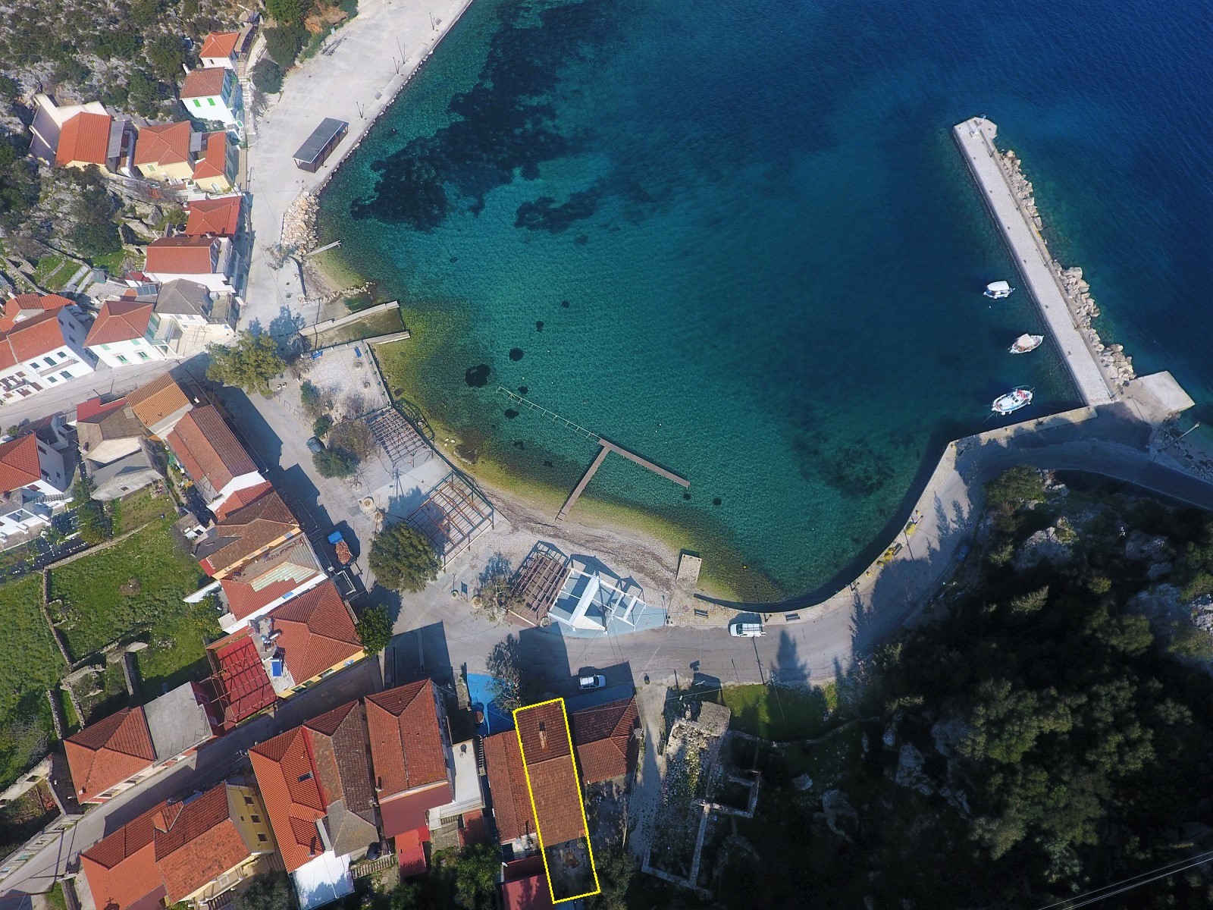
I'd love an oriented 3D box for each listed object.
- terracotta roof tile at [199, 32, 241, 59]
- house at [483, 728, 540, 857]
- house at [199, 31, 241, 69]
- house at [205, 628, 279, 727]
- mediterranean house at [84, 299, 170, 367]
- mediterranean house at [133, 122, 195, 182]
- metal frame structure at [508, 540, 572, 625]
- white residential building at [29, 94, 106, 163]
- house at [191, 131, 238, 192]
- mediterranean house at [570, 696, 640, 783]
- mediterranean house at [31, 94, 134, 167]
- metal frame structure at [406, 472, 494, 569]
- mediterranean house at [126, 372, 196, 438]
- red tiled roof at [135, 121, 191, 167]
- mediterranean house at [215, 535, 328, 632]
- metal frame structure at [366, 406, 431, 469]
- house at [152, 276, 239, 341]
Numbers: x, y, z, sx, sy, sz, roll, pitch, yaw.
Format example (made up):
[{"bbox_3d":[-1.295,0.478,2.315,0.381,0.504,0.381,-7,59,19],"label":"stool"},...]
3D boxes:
[{"bbox_3d":[-83.890,-89.260,151.250,6.410,2.000,8.690,0,61,1],"label":"terracotta roof tile"},{"bbox_3d":[-11.480,41.770,87.820,4.810,6.300,12.940,-13,62,-6],"label":"house"},{"bbox_3d":[-86.066,-90.793,156.932,6.590,4.800,9.040,1,62,0],"label":"house"},{"bbox_3d":[-48.570,30.150,95.180,5.940,5.600,11.820,-30,65,-14],"label":"house"},{"bbox_3d":[-83.370,-21.940,122.340,9.180,8.300,8.650,-3,61,0],"label":"mediterranean house"},{"bbox_3d":[-90.727,-63.067,144.936,9.780,6.200,11.680,-9,62,-5],"label":"mediterranean house"},{"bbox_3d":[-9.750,19.820,101.610,5.020,3.100,9.290,24,64,14],"label":"metal frame structure"},{"bbox_3d":[-101.390,-60.510,134.340,15.290,6.300,17.000,-8,62,-4],"label":"white residential building"},{"bbox_3d":[-80.693,-60.138,145.017,5.700,6.900,13.290,-10,63,-5],"label":"house"},{"bbox_3d":[0.560,36.900,90.050,8.220,5.900,8.600,-11,62,-6],"label":"mediterranean house"},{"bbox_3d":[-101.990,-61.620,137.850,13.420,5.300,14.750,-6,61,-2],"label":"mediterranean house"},{"bbox_3d":[-24.230,10.770,107.000,10.390,2.900,9.740,41,69,20],"label":"metal frame structure"},{"bbox_3d":[-72.040,-7.750,114.550,7.180,8.300,7.940,-38,67,-18],"label":"mediterranean house"},{"bbox_3d":[-90.729,-64.075,143.037,10.180,1.900,12.080,-9,62,-5],"label":"red tiled roof"},{"bbox_3d":[-48.227,18.937,103.420,12.950,7.600,8.140,-29,66,-14],"label":"mediterranean house"},{"bbox_3d":[-33.490,-2.560,113.260,6.590,2.500,10.250,-28,65,-14],"label":"metal frame structure"},{"bbox_3d":[-73.640,-26.770,126.010,12.340,7.100,6.570,0,61,1],"label":"house"}]

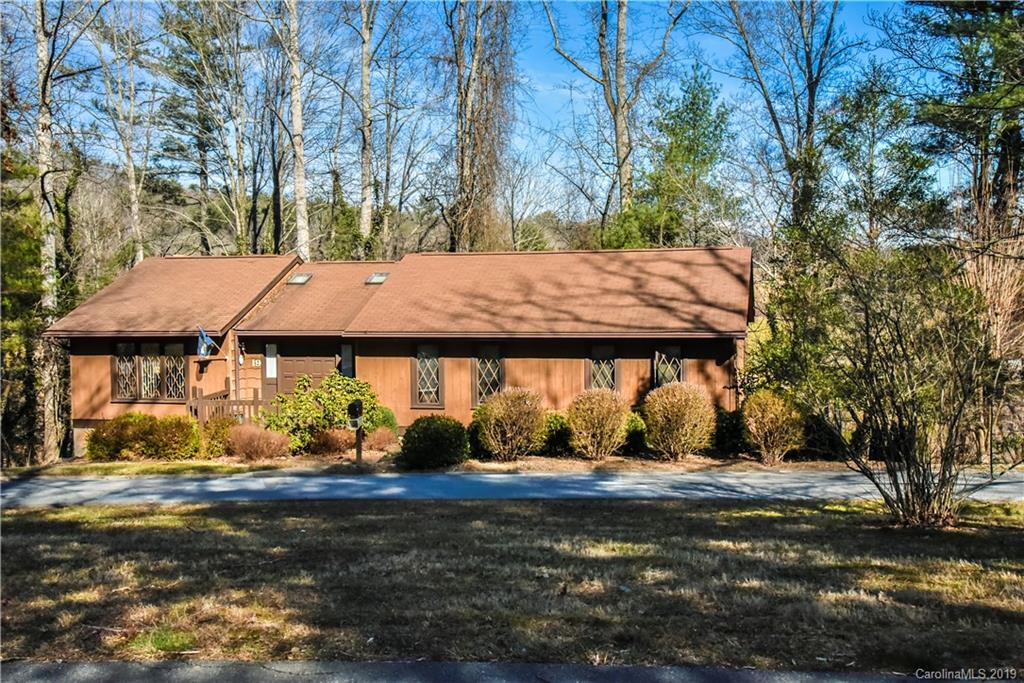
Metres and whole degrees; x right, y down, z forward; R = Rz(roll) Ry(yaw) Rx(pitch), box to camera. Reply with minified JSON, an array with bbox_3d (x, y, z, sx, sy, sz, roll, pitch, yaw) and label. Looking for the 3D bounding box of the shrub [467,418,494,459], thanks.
[{"bbox_3d":[-0.693,2.287,26.300,0.950,1.050,0.950,0,0,0],"label":"shrub"}]

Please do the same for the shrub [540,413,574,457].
[{"bbox_3d":[1.066,2.280,26.500,1.100,1.120,1.100,0,1,14],"label":"shrub"}]

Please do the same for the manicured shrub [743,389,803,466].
[{"bbox_3d":[5.975,1.965,24.700,1.420,1.780,1.400,0,1,14],"label":"manicured shrub"}]

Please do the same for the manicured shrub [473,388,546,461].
[{"bbox_3d":[-0.035,1.958,25.500,1.700,1.720,1.650,0,0,0],"label":"manicured shrub"}]

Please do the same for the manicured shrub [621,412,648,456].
[{"bbox_3d":[2.854,2.179,25.600,0.950,1.100,0.950,0,0,14],"label":"manicured shrub"}]

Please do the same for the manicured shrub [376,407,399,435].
[{"bbox_3d":[-3.272,2.106,27.100,0.900,0.950,0.900,0,0,14],"label":"manicured shrub"}]

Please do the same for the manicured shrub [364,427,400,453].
[{"bbox_3d":[-3.187,2.393,26.400,0.850,0.660,0.800,0,0,0],"label":"manicured shrub"}]

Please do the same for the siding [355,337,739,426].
[{"bbox_3d":[0.680,1.030,27.000,9.800,2.300,0.350,0,0,14],"label":"siding"}]

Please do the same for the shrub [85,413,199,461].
[{"bbox_3d":[-9.734,2.496,28.400,3.000,1.250,1.400,0,0,14],"label":"shrub"}]

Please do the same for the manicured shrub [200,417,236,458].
[{"bbox_3d":[-7.820,2.567,28.900,1.100,1.100,1.100,0,1,14],"label":"manicured shrub"}]

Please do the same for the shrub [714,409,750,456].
[{"bbox_3d":[5.191,2.172,25.800,1.150,1.150,1.150,0,1,14],"label":"shrub"}]

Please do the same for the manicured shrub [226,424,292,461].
[{"bbox_3d":[-6.587,2.635,28.200,1.700,0.900,1.400,0,1,14],"label":"manicured shrub"}]

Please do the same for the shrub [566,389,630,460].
[{"bbox_3d":[2.008,1.927,25.100,1.500,1.680,1.500,0,0,14],"label":"shrub"}]

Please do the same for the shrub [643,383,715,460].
[{"bbox_3d":[3.912,1.880,25.400,1.690,1.820,1.650,0,1,14],"label":"shrub"}]

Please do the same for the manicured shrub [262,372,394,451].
[{"bbox_3d":[-4.745,1.813,27.800,3.350,1.980,2.300,0,1,14],"label":"manicured shrub"}]

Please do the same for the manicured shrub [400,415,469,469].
[{"bbox_3d":[-1.821,2.338,25.400,1.600,1.200,1.500,0,1,0],"label":"manicured shrub"}]

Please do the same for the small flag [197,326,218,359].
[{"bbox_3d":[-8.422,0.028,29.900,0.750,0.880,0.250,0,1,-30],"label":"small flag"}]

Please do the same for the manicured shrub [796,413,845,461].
[{"bbox_3d":[7.197,2.223,25.300,1.250,1.150,1.200,0,1,14],"label":"manicured shrub"}]

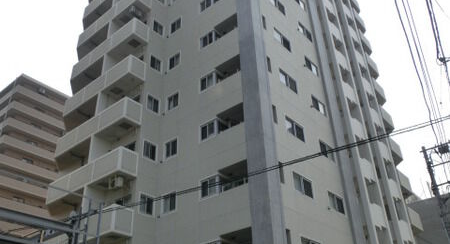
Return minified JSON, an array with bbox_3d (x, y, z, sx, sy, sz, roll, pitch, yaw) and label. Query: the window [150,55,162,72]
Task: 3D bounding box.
[{"bbox_3d":[-4.051,-3.456,24.588,0.120,0.920,0.850,-27,-40,33],"label":"window"}]

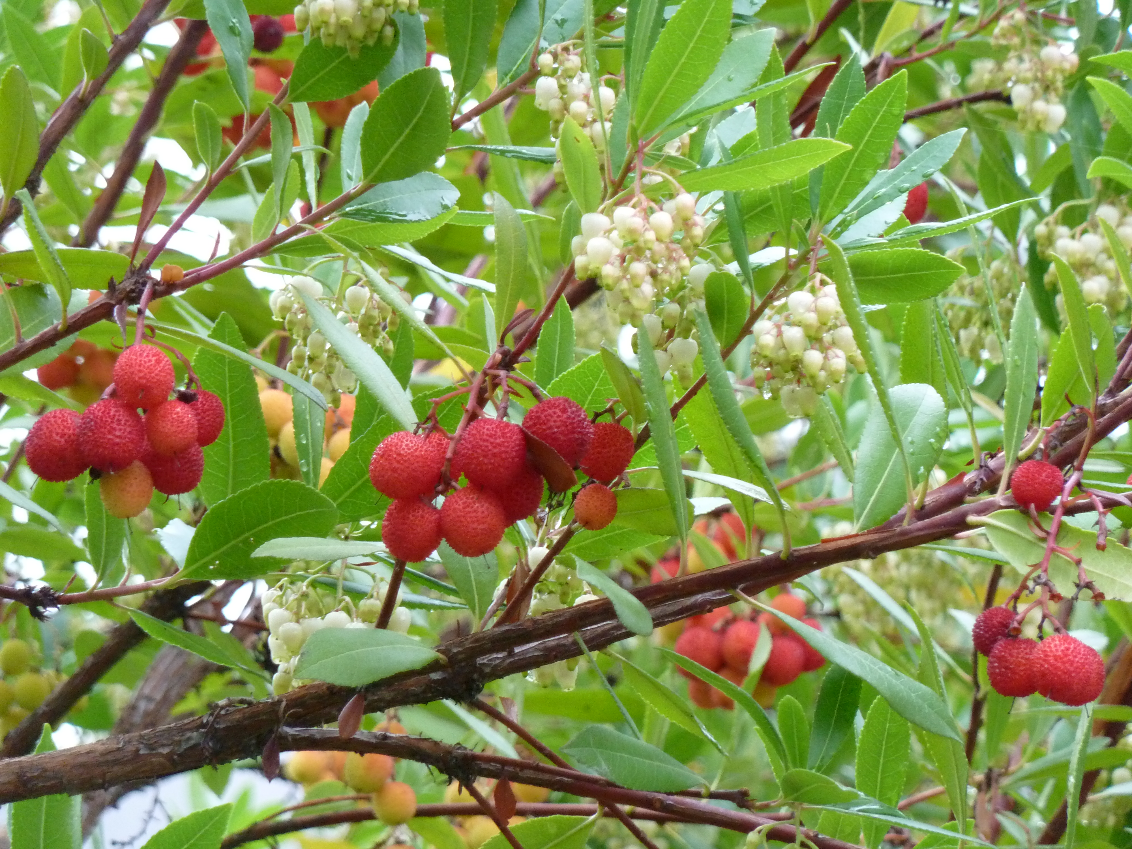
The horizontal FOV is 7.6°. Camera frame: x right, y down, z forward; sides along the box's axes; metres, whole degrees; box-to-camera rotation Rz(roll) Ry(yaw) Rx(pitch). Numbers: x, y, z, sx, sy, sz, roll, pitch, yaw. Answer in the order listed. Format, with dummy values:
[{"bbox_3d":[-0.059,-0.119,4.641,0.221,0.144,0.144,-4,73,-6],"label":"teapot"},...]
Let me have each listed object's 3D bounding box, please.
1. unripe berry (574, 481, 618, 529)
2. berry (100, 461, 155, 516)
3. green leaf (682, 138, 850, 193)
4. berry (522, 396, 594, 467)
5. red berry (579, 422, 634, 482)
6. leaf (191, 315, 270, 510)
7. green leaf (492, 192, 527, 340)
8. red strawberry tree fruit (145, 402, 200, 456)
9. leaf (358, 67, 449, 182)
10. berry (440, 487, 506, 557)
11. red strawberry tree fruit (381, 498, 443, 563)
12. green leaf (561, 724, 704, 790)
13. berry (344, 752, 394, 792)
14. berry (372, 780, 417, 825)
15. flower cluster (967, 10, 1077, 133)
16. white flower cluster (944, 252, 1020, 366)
[{"bbox_3d":[0.009,0.025,2.600,0.013,0.014,0.013,0,-10,0],"label":"unripe berry"},{"bbox_3d":[-0.135,0.019,2.605,0.017,0.018,0.017,0,-10,0],"label":"berry"},{"bbox_3d":[0.060,-0.079,2.610,0.056,0.014,0.009,-10,-30,1],"label":"green leaf"},{"bbox_3d":[-0.003,0.002,2.600,0.022,0.021,0.021,0,-10,0],"label":"berry"},{"bbox_3d":[0.012,0.008,2.610,0.018,0.018,0.018,0,-5,0],"label":"red berry"},{"bbox_3d":[-0.103,-0.003,2.640,0.024,0.064,0.006,-1,-6,0],"label":"leaf"},{"bbox_3d":[-0.017,-0.049,2.610,0.013,0.045,0.005,-3,-3,17],"label":"green leaf"},{"bbox_3d":[-0.110,0.001,2.380,0.015,0.015,0.015,0,-10,0],"label":"red strawberry tree fruit"},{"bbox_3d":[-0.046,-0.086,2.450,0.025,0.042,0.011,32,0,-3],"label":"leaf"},{"bbox_3d":[-0.028,0.029,2.590,0.021,0.022,0.021,0,-10,0],"label":"berry"},{"bbox_3d":[-0.047,0.032,2.600,0.019,0.019,0.019,0,-5,0],"label":"red strawberry tree fruit"},{"bbox_3d":[0.021,0.103,2.630,0.048,0.018,0.008,13,-27,0],"label":"green leaf"},{"bbox_3d":[-0.068,0.119,2.950,0.017,0.017,0.017,0,-10,0],"label":"berry"},{"bbox_3d":[-0.060,0.131,2.950,0.016,0.016,0.016,0,-10,0],"label":"berry"},{"bbox_3d":[0.153,-0.118,2.850,0.038,0.041,0.035,0,-10,0],"label":"flower cluster"},{"bbox_3d":[0.146,-0.041,3.000,0.027,0.039,0.027,0,-10,0],"label":"white flower cluster"}]

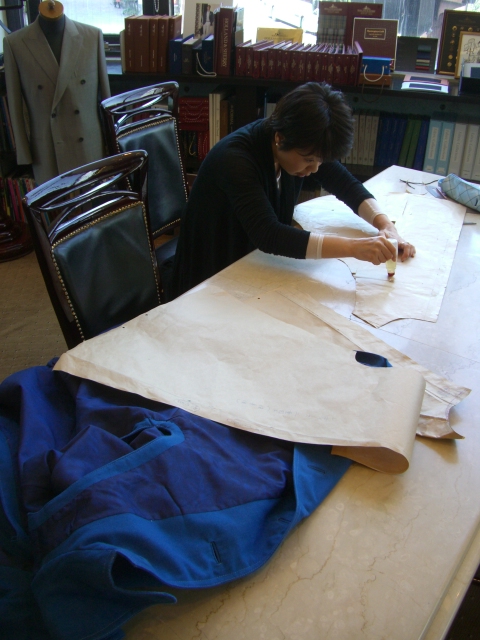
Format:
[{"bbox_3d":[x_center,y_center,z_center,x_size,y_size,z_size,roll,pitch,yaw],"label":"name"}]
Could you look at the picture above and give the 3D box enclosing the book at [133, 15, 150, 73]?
[{"bbox_3d":[-0.458,-1.373,3.493,0.078,0.244,0.192,5,29,6],"label":"book"}]

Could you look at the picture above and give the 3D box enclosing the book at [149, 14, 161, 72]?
[{"bbox_3d":[-0.399,-1.370,3.486,0.044,0.243,0.192,5,29,6],"label":"book"}]

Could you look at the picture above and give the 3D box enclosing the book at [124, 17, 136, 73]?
[{"bbox_3d":[-0.518,-1.377,3.499,0.043,0.243,0.192,5,29,6],"label":"book"}]

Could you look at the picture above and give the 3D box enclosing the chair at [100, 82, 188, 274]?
[{"bbox_3d":[-0.130,-0.288,2.617,0.616,1.030,0.485,17,32,26],"label":"chair"}]

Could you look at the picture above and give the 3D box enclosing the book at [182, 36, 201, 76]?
[{"bbox_3d":[-0.238,-1.317,3.507,0.048,0.136,0.222,5,29,6],"label":"book"}]

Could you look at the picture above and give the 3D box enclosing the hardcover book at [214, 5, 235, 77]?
[{"bbox_3d":[-0.060,-1.373,3.445,0.080,0.296,0.212,5,29,6],"label":"hardcover book"}]

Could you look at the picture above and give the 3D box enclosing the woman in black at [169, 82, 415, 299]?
[{"bbox_3d":[0.138,-0.140,2.204,0.869,1.182,0.566,23,35,34],"label":"woman in black"}]

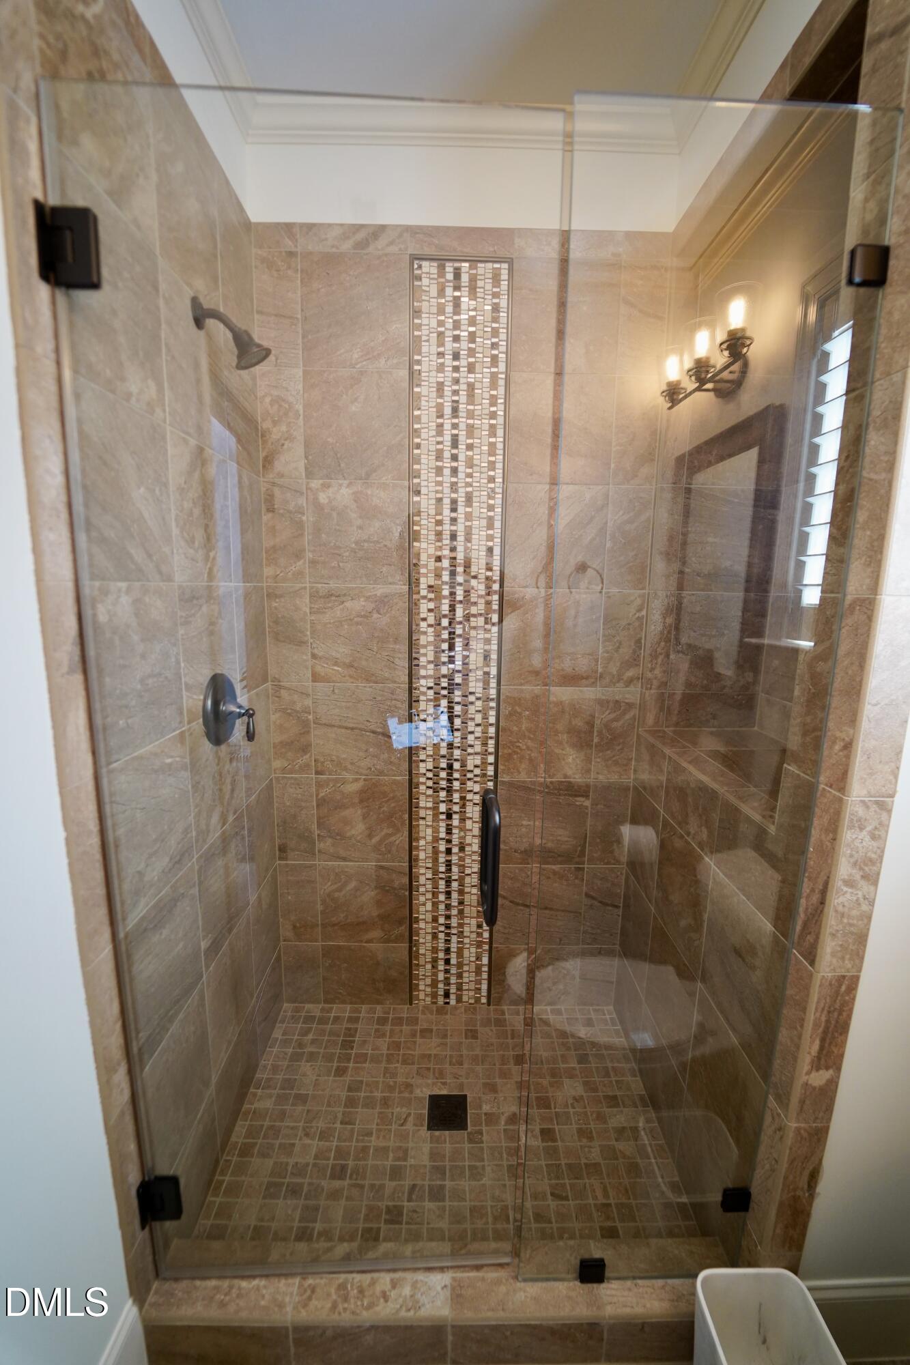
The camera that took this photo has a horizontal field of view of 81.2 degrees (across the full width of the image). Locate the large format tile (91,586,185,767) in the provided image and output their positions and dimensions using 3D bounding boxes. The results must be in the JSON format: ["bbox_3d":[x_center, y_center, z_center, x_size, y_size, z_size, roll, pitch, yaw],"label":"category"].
[{"bbox_3d":[-0.586,-0.032,0.991,0.020,0.304,0.267,1,10,-1],"label":"large format tile"}]

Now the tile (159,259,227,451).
[{"bbox_3d":[-0.578,-0.687,1.170,0.011,0.302,0.292,1,10,-1],"label":"tile"}]

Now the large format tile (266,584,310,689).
[{"bbox_3d":[-0.522,-0.145,1.671,0.133,0.316,0.012,1,10,0],"label":"large format tile"}]

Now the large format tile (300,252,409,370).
[{"bbox_3d":[-0.284,-1.053,1.517,0.304,0.304,0.020,1,10,0],"label":"large format tile"}]

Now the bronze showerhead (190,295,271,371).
[{"bbox_3d":[-0.489,-0.775,1.182,0.164,0.150,0.083,1,10,0],"label":"bronze showerhead"}]

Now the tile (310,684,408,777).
[{"bbox_3d":[-0.306,0.156,1.724,0.306,0.304,0.012,1,10,0],"label":"tile"}]

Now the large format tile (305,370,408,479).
[{"bbox_3d":[-0.289,-0.753,1.567,0.307,0.305,0.012,1,10,0],"label":"large format tile"}]

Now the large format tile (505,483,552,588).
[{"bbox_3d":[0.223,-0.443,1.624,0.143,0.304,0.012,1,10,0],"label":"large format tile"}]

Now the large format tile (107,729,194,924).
[{"bbox_3d":[-0.591,0.271,1.044,0.020,0.304,0.267,1,10,-1],"label":"large format tile"}]

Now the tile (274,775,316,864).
[{"bbox_3d":[-0.529,0.458,1.778,0.128,0.302,0.011,1,10,-1],"label":"tile"}]

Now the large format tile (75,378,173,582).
[{"bbox_3d":[-0.581,-0.334,0.939,0.020,0.304,0.267,1,10,-1],"label":"large format tile"}]

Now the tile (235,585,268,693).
[{"bbox_3d":[-0.594,-0.127,1.538,0.020,0.304,0.251,1,10,-1],"label":"tile"}]

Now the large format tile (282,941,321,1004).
[{"bbox_3d":[-0.538,1.028,1.878,0.130,0.237,0.020,1,10,0],"label":"large format tile"}]

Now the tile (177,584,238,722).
[{"bbox_3d":[-0.590,-0.080,1.269,0.020,0.304,0.290,1,10,-1],"label":"tile"}]

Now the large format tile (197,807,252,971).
[{"bbox_3d":[-0.598,0.517,1.382,0.012,0.304,0.292,1,10,0],"label":"large format tile"}]

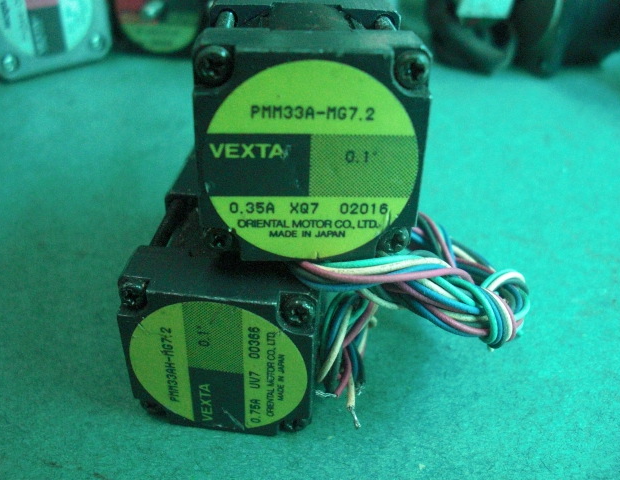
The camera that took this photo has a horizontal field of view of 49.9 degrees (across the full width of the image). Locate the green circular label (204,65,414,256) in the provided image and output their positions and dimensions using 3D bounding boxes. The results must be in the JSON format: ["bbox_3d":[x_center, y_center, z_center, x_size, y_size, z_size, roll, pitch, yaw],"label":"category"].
[{"bbox_3d":[0.000,-0.009,0.082,0.027,0.027,0.001,0,30,-3],"label":"green circular label"}]

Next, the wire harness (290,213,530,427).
[{"bbox_3d":[0.019,0.007,0.112,0.040,0.029,0.042,6,37,4],"label":"wire harness"}]

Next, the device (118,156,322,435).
[{"bbox_3d":[-0.010,0.003,0.121,0.028,0.028,0.056,6,37,4],"label":"device"}]

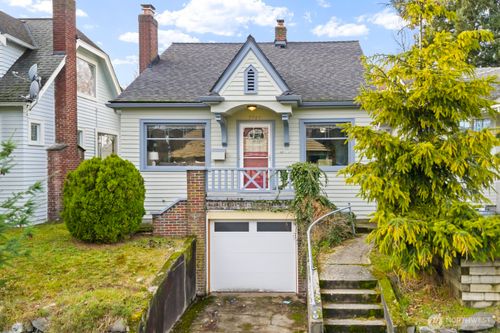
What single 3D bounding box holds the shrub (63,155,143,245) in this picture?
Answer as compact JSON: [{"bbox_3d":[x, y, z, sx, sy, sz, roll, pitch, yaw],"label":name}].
[{"bbox_3d":[-3.750,0.800,9.900,2.080,2.200,2.000,0,0,1],"label":"shrub"}]

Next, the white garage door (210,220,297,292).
[{"bbox_3d":[0.100,2.430,10.500,2.340,1.970,0.100,0,0,1],"label":"white garage door"}]

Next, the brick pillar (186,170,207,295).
[{"bbox_3d":[-1.420,1.790,10.550,0.500,3.300,0.460,0,1,0],"label":"brick pillar"}]

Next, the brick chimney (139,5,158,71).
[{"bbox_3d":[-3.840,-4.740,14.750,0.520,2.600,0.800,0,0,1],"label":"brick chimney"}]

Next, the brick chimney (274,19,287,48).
[{"bbox_3d":[1.360,-5.800,17.100,0.520,1.300,0.520,0,0,1],"label":"brick chimney"}]

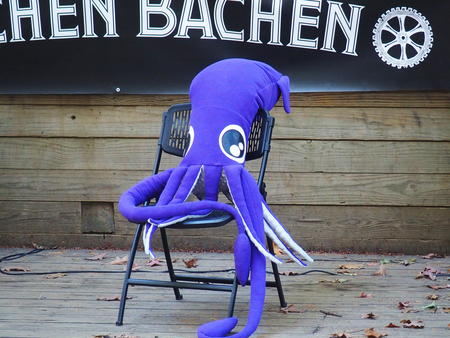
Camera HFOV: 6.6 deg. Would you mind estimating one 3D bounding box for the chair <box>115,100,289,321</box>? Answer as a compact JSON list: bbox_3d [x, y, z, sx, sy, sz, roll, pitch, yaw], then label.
[{"bbox_3d":[-0.095,0.183,15.372,0.495,0.812,0.567,3,11,25],"label":"chair"}]

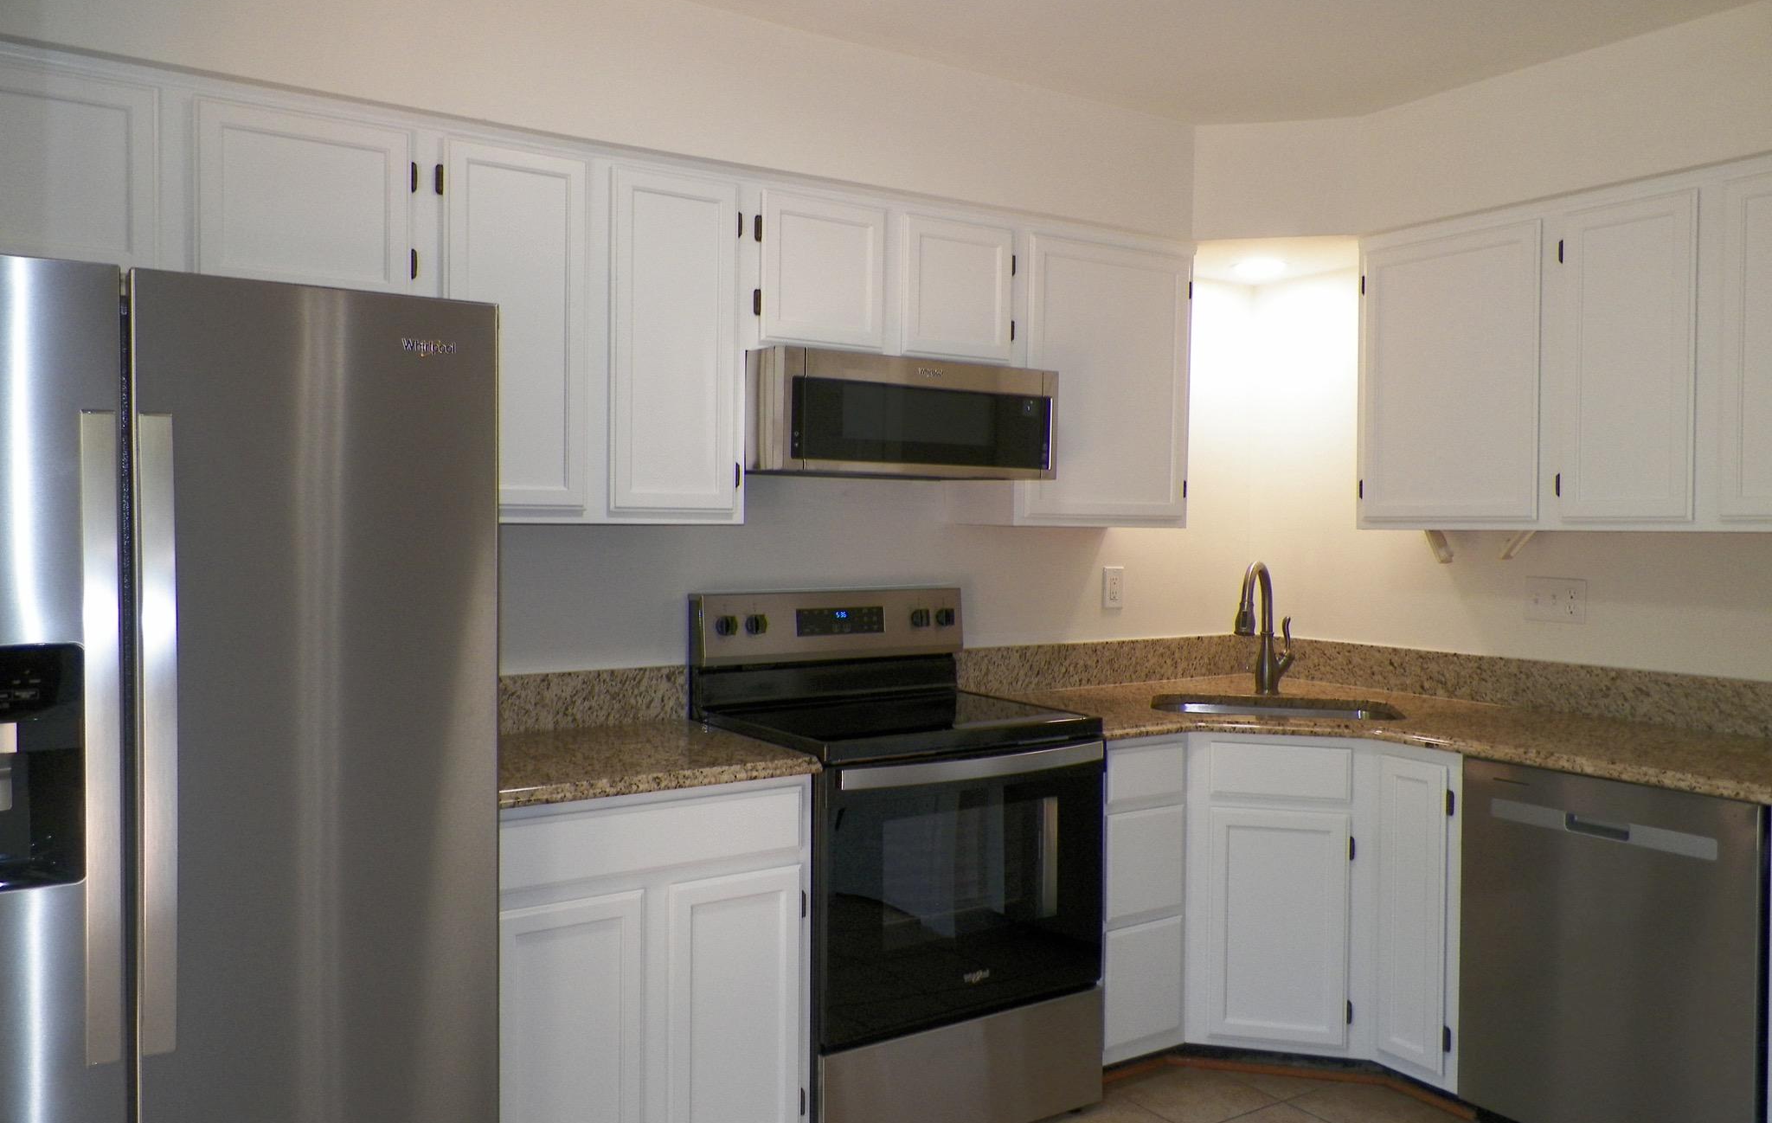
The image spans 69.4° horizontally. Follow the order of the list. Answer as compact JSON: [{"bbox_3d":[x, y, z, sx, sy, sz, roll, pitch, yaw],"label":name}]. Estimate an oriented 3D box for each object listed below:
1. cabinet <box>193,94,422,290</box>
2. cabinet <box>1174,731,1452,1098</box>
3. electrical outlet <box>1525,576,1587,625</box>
[{"bbox_3d":[-1.137,-0.650,2.463,0.370,0.337,0.320,-1,2,-33],"label":"cabinet"},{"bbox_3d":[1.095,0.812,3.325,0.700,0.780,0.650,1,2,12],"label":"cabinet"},{"bbox_3d":[1.749,0.102,3.345,0.008,0.114,0.162,-1,2,-33],"label":"electrical outlet"}]

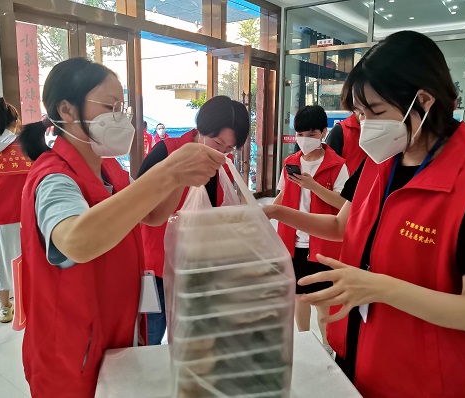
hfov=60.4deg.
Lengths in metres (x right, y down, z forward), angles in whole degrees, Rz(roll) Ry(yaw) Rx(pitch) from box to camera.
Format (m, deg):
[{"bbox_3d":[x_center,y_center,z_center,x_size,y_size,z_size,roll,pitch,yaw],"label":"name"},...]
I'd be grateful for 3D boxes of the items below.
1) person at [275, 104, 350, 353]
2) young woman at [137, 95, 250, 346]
[{"bbox_3d":[0.477,0.237,2.403,0.460,1.560,0.360,5,12,22],"label":"person"},{"bbox_3d":[-0.175,0.326,1.862,0.500,1.580,0.550,-10,16,-44],"label":"young woman"}]

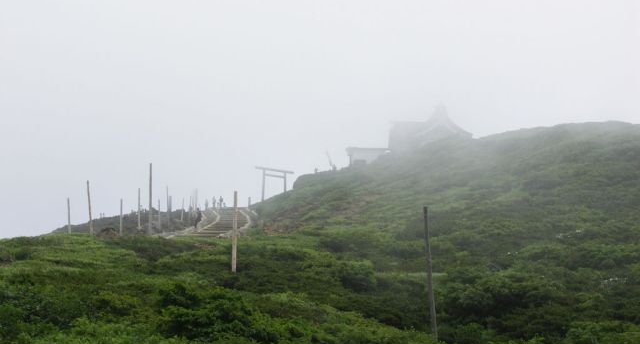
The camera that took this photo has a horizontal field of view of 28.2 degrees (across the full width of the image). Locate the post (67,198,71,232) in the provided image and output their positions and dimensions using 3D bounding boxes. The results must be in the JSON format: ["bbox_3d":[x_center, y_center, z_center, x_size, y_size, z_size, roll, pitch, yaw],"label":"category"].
[{"bbox_3d":[-18.262,3.244,93.000,0.160,2.850,0.160,-3,-7,0],"label":"post"}]

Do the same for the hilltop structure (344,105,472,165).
[{"bbox_3d":[16.650,-6.302,240.000,22.500,11.000,13.000,0,-7,-3],"label":"hilltop structure"}]

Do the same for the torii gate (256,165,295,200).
[{"bbox_3d":[-6.628,2.234,190.000,7.200,5.500,0.400,6,-9,-42],"label":"torii gate"}]

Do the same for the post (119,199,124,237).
[{"bbox_3d":[-14.604,3.426,94.000,0.160,2.900,0.160,0,-7,0],"label":"post"}]

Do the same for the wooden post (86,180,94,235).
[{"bbox_3d":[-15.831,2.587,88.000,0.180,4.000,0.180,-6,-7,0],"label":"wooden post"}]

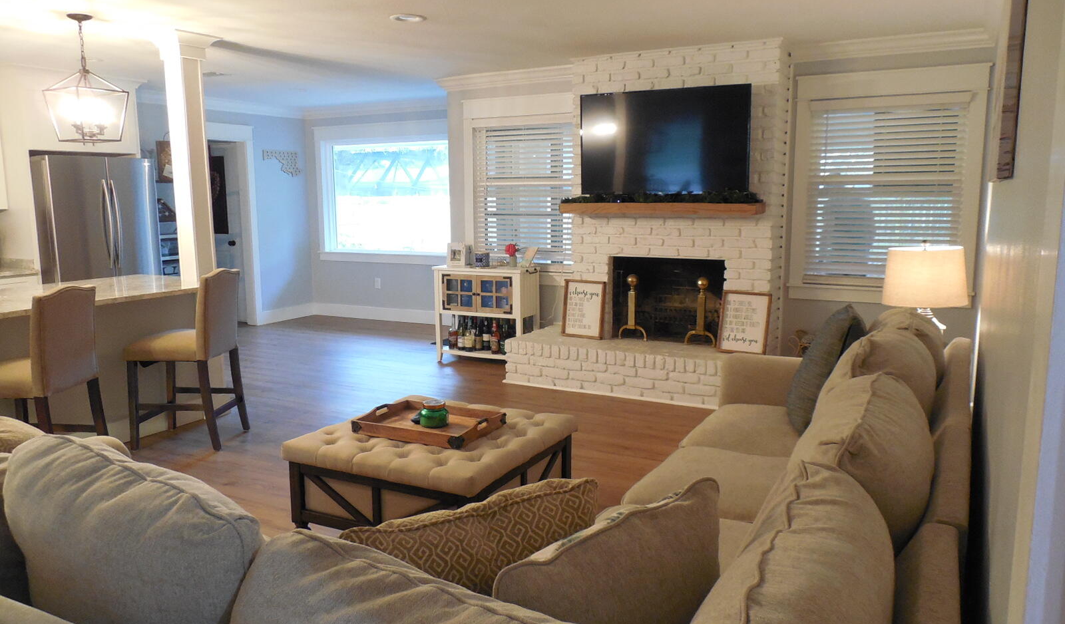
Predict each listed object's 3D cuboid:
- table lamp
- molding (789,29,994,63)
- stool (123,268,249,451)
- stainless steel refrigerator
[{"bbox_3d":[1.996,-0.041,3.935,0.380,0.640,0.380,4,10,28],"label":"table lamp"},{"bbox_3d":[2.312,-1.724,5.011,1.230,0.102,0.120,4,10,28],"label":"molding"},{"bbox_3d":[-2.082,0.280,4.626,0.540,1.020,0.460,0,9,4],"label":"stool"},{"bbox_3d":[-3.792,-0.411,6.589,0.760,1.770,0.910,4,10,29],"label":"stainless steel refrigerator"}]

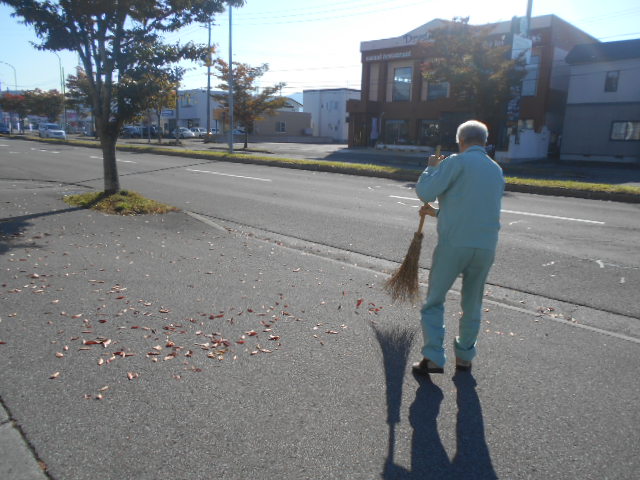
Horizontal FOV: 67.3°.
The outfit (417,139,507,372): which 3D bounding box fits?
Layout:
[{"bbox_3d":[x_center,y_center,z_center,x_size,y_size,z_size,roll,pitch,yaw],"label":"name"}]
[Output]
[{"bbox_3d":[0.901,0.133,3.135,0.490,1.460,0.420,-3,14,-11],"label":"outfit"}]

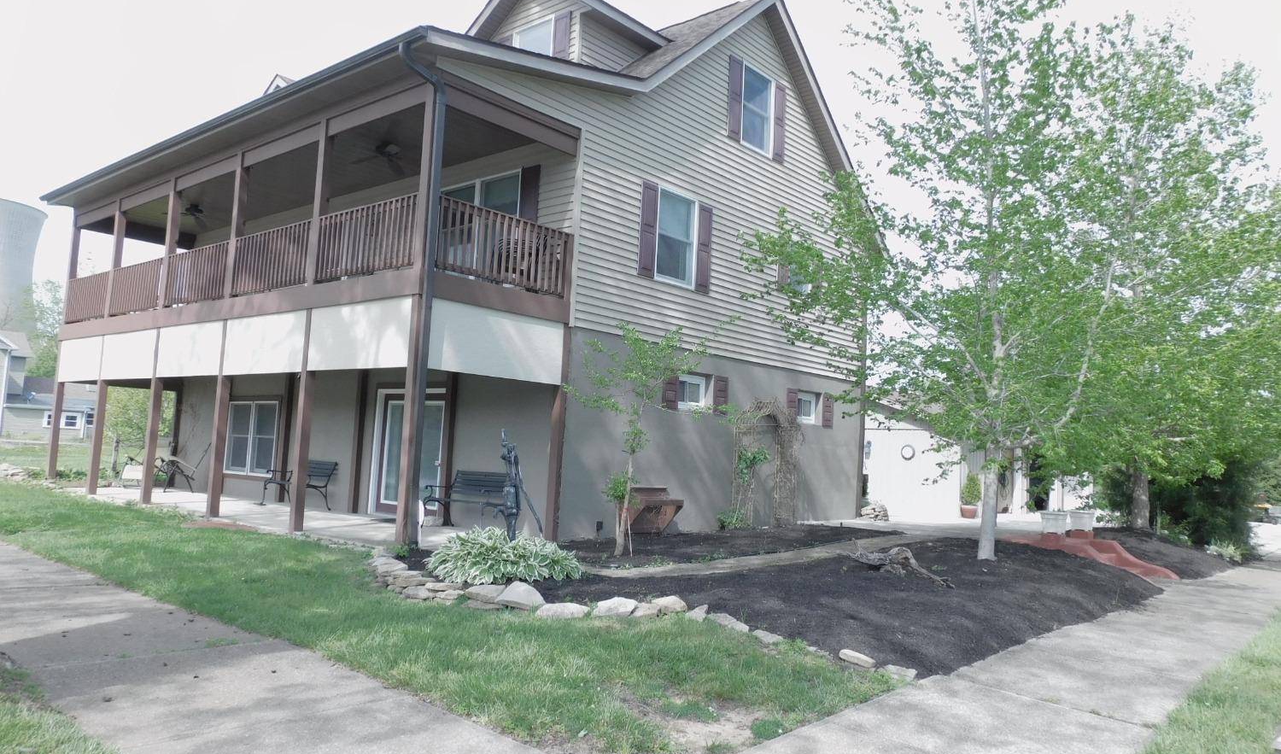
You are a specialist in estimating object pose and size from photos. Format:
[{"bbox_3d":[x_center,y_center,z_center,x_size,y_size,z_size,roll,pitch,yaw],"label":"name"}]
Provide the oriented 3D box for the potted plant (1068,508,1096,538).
[{"bbox_3d":[7.851,2.581,15.800,0.390,0.420,0.390,-1,-6,41],"label":"potted plant"}]

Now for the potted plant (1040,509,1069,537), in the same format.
[{"bbox_3d":[6.877,2.426,14.750,0.390,0.410,0.390,-1,-6,41],"label":"potted plant"}]

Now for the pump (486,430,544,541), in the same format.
[{"bbox_3d":[-1.206,1.187,8.600,0.520,1.330,0.250,5,-5,-25],"label":"pump"}]

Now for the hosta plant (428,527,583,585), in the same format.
[{"bbox_3d":[-1.270,1.651,8.350,1.420,0.450,1.200,4,-5,-9],"label":"hosta plant"}]

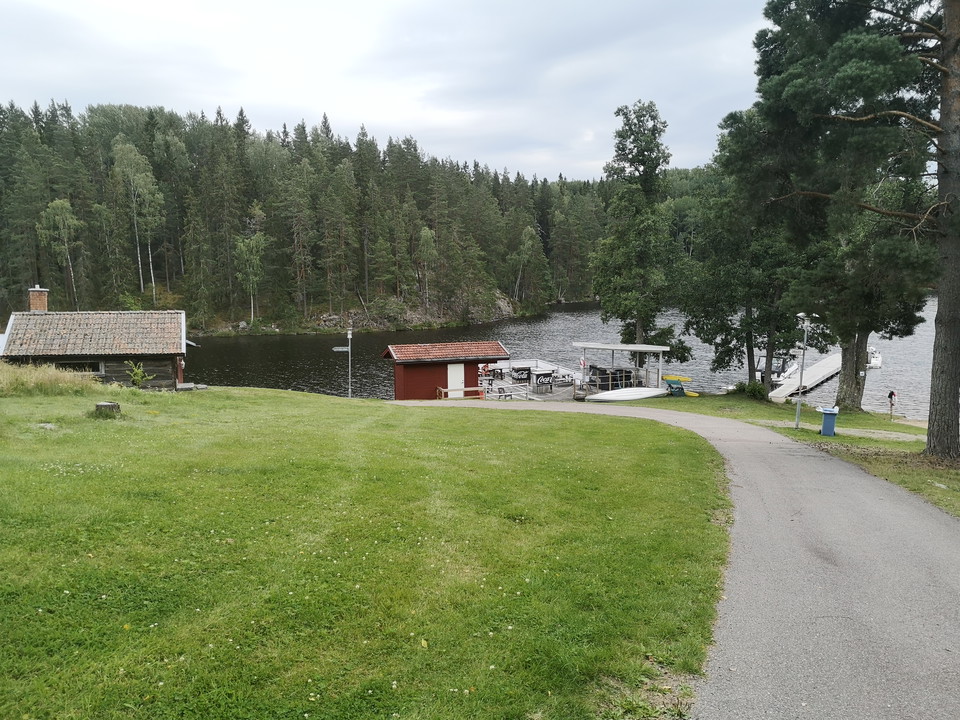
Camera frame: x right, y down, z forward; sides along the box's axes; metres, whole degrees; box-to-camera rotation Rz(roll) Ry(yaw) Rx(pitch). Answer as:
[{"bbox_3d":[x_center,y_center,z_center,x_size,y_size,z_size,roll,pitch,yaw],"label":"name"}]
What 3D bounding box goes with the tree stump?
[{"bbox_3d":[-8.744,1.163,17.600,0.570,0.350,0.570,1,7,0],"label":"tree stump"}]

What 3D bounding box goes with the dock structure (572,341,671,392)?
[{"bbox_3d":[8.685,0.428,45.800,5.000,2.650,3.500,-2,8,-16],"label":"dock structure"}]

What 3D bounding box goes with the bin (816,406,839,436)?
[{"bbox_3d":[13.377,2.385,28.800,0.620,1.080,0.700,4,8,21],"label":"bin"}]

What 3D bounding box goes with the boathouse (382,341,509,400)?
[{"bbox_3d":[-1.951,0.567,42.196,6.700,3.000,3.000,-2,8,-21],"label":"boathouse"}]

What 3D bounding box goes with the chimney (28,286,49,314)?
[{"bbox_3d":[-19.444,-2.710,33.000,0.700,1.200,0.650,-2,8,-17],"label":"chimney"}]

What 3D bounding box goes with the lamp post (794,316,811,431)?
[{"bbox_3d":[13.460,0.543,31.300,0.360,4.750,0.360,1,7,0],"label":"lamp post"}]

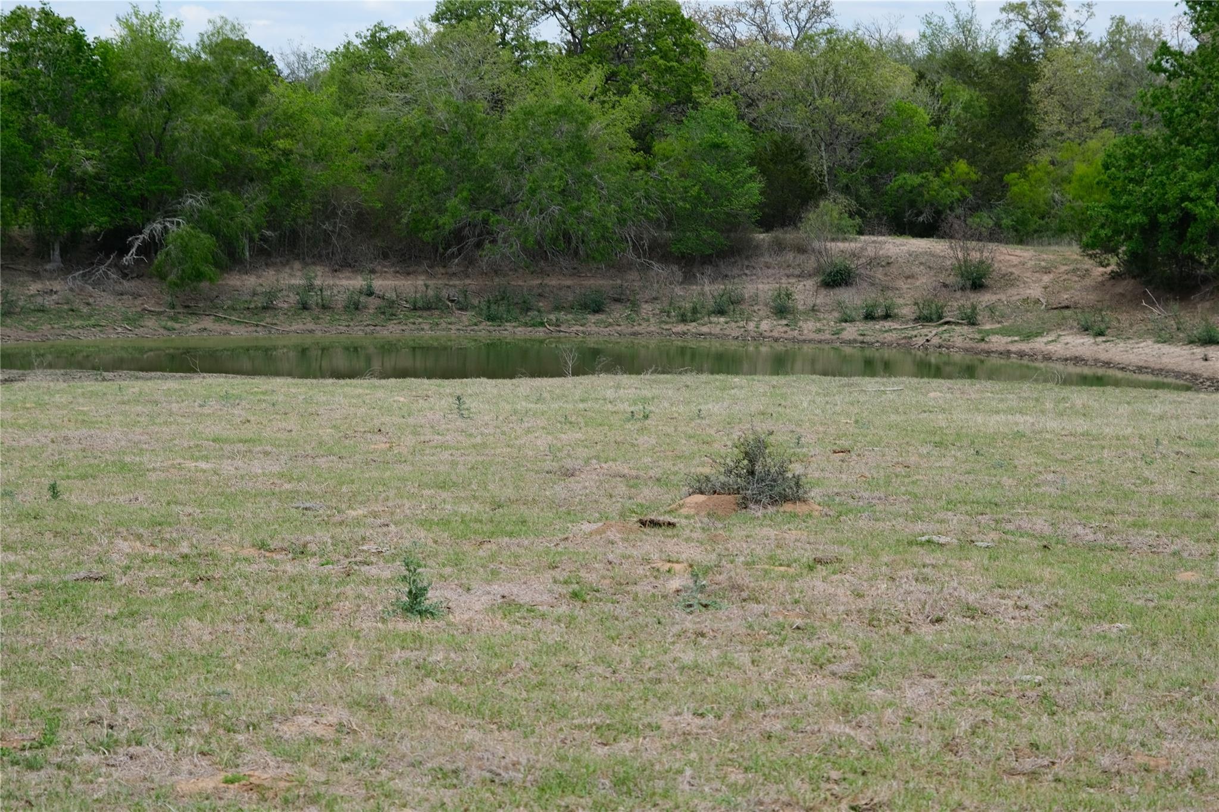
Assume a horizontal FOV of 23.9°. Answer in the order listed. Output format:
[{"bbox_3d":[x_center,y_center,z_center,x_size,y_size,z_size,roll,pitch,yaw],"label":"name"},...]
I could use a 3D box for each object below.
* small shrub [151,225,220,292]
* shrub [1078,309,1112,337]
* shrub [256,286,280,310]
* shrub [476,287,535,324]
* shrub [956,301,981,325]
[{"bbox_3d":[-11.780,-4.105,80.000,1.932,1.810,1.800,-1,4,-8],"label":"small shrub"},{"bbox_3d":[11.212,-1.926,66.500,0.792,0.638,0.753,1,3,0],"label":"shrub"},{"bbox_3d":[-8.981,-2.853,75.600,0.625,0.651,0.594,1,3,0],"label":"shrub"},{"bbox_3d":[-2.795,-2.707,77.500,1.667,0.913,1.100,0,4,-2],"label":"shrub"},{"bbox_3d":[9.008,-2.334,72.300,0.622,0.598,0.591,1,3,0],"label":"shrub"}]

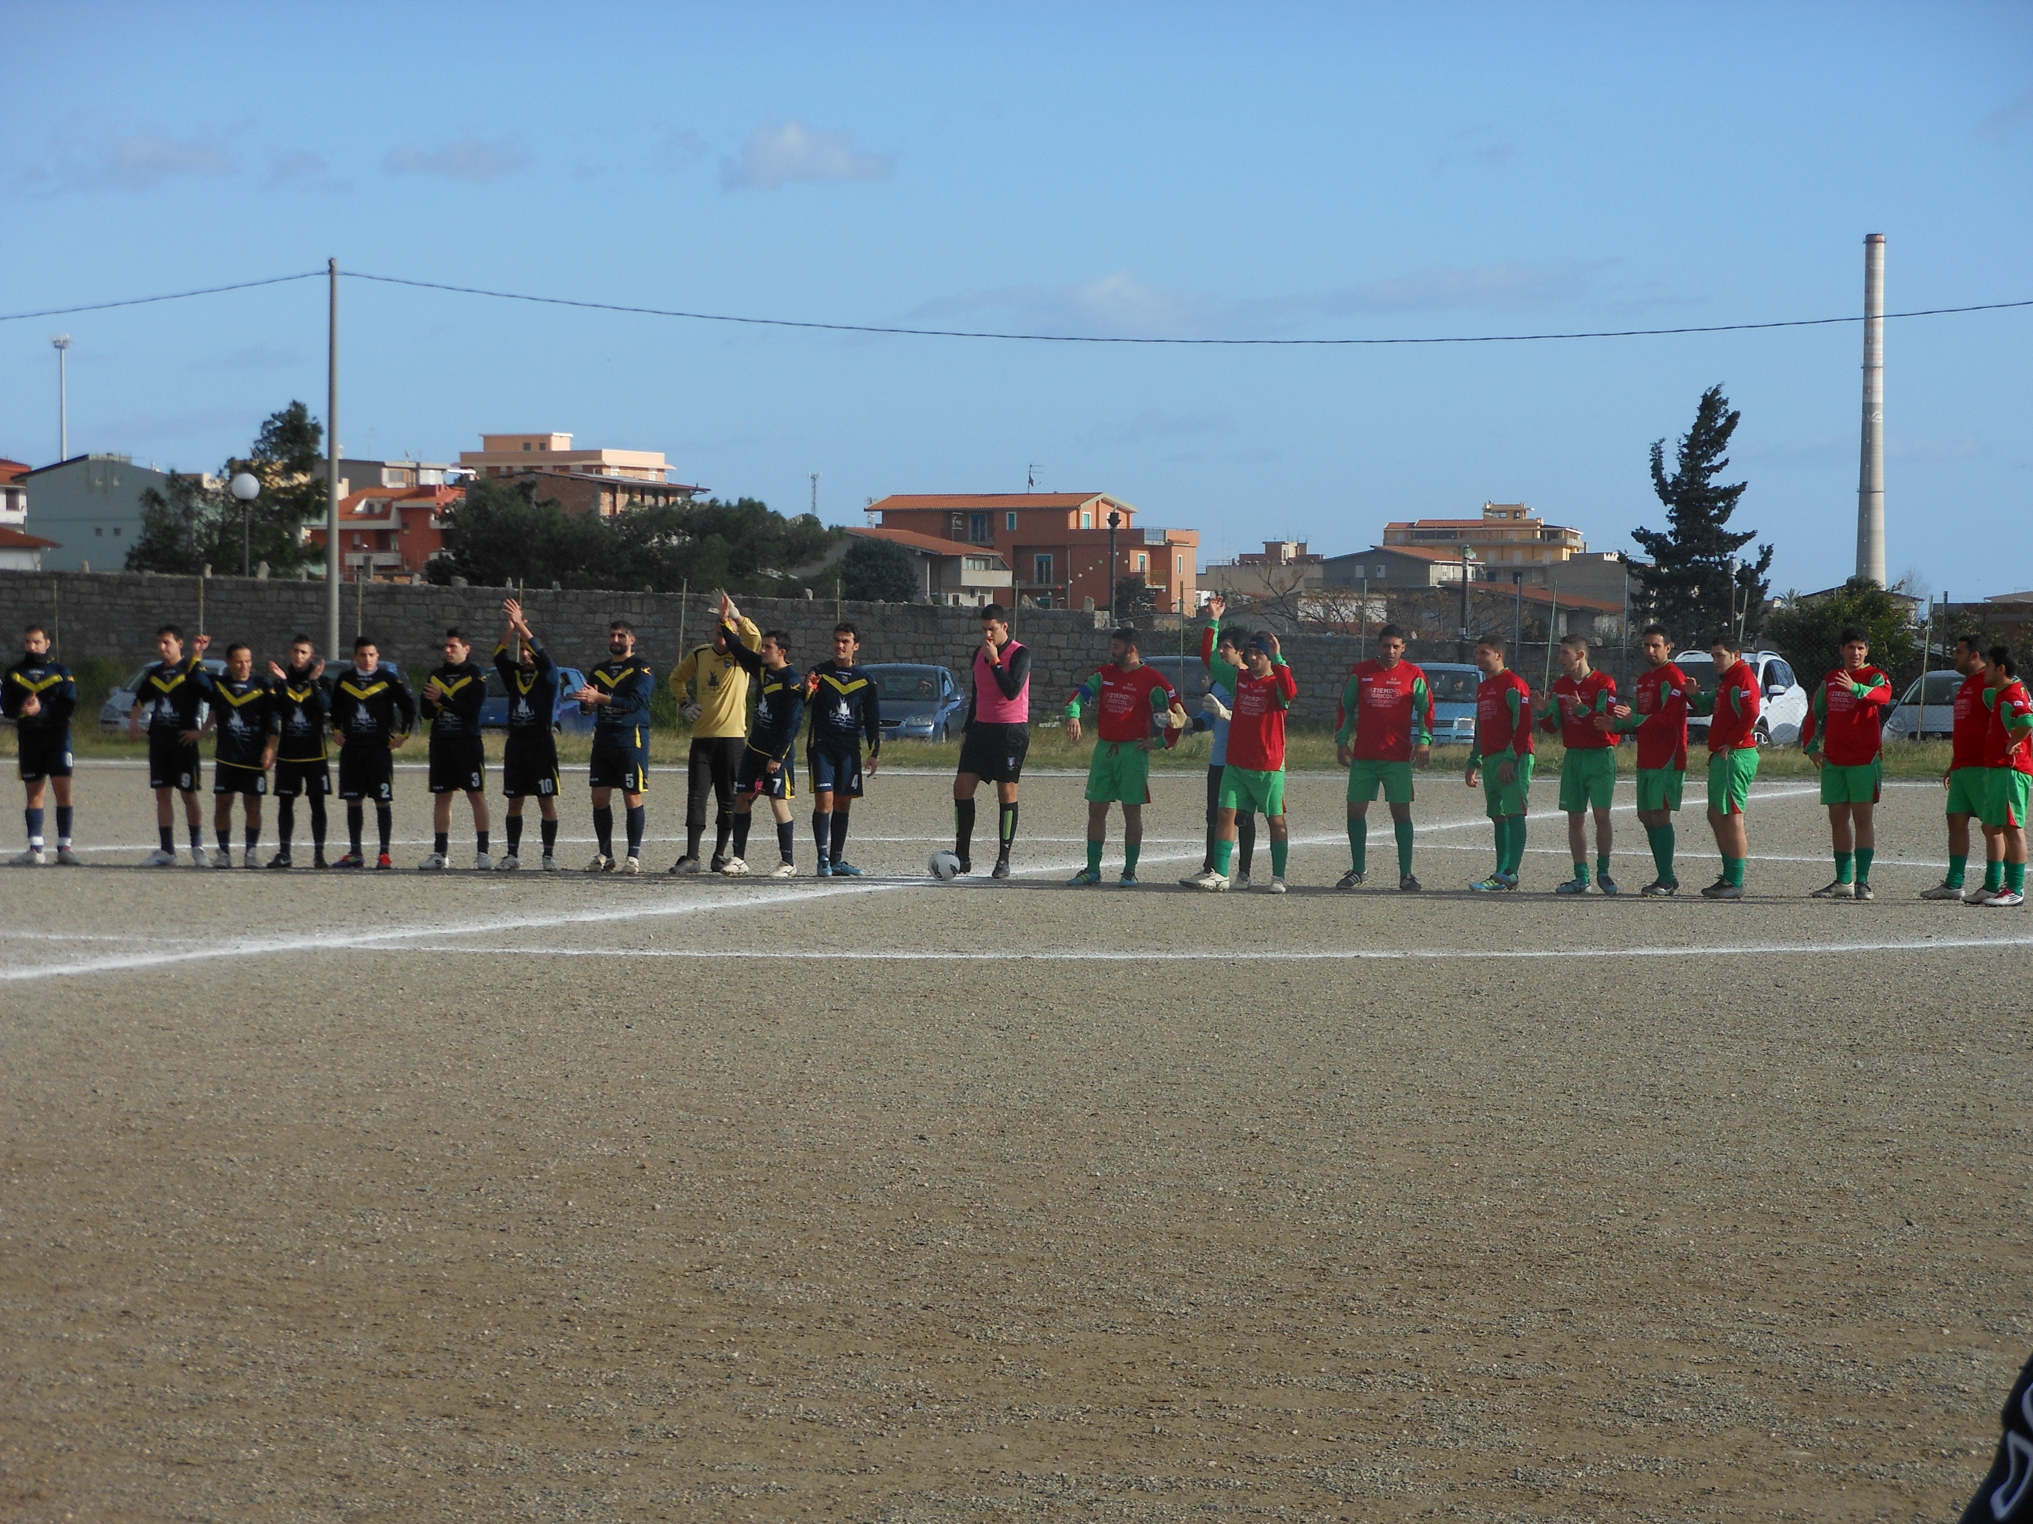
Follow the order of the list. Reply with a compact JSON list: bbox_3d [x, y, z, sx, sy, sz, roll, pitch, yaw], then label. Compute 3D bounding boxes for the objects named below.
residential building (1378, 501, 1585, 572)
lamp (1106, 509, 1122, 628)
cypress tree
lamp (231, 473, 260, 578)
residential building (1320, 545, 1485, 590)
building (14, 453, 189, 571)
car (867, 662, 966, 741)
[{"bbox_3d":[63.600,-28.100,780.000,26.500,14.500,12.500,0,1,8],"label":"residential building"},{"bbox_3d":[2.274,-3.424,135.046,0.330,5.000,0.330,0,1,0],"label":"lamp"},{"bbox_3d":[24.400,-7.780,205.000,4.800,11.300,4.800,0,1,0],"label":"cypress tree"},{"bbox_3d":[-13.868,-2.927,103.542,0.520,4.600,0.520,0,1,0],"label":"lamp"},{"bbox_3d":[38.600,-17.700,572.000,12.000,7.700,12.000,1,1,27],"label":"residential building"},{"bbox_3d":[-59.800,-14.850,375.000,10.400,10.100,11.000,0,1,-3],"label":"building"},{"bbox_3d":[-1.500,-0.626,79.000,1.710,1.430,4.200,0,1,11],"label":"car"}]

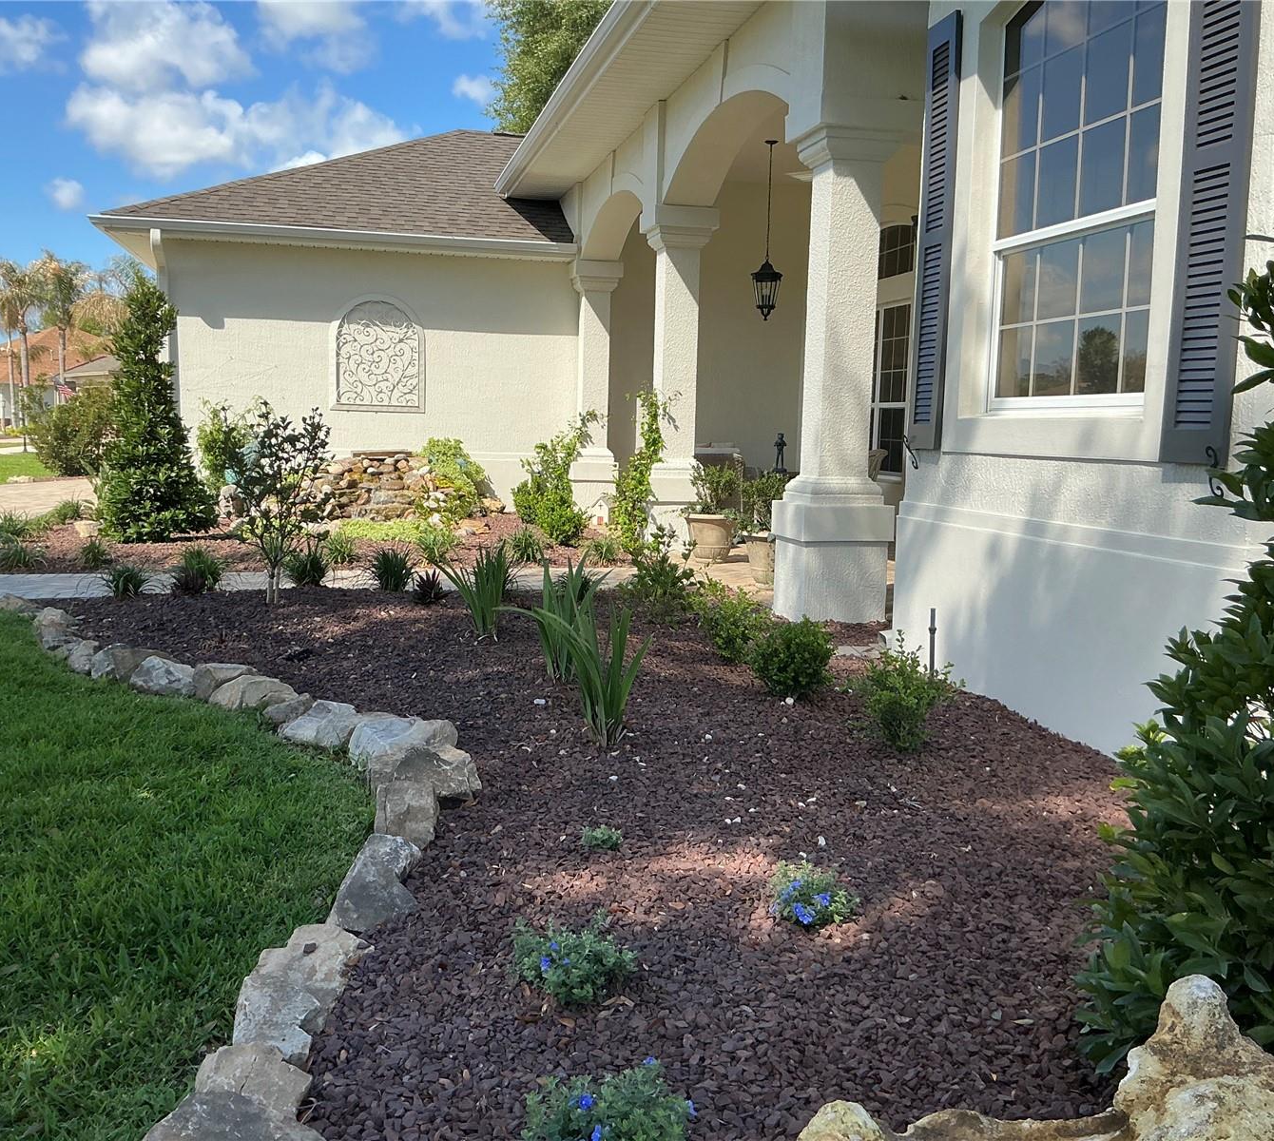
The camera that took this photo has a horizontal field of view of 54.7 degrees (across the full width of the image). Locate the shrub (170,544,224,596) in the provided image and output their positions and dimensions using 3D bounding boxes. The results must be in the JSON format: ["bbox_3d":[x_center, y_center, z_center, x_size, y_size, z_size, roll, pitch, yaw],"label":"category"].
[{"bbox_3d":[-2.952,-0.010,8.271,0.333,0.309,0.358,0,7,-14],"label":"shrub"}]

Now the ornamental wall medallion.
[{"bbox_3d":[-2.737,-2.285,12.999,0.940,1.190,0.060,0,7,-14],"label":"ornamental wall medallion"}]

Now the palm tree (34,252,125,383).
[{"bbox_3d":[-27.890,-11.387,61.245,4.400,9.100,4.400,0,7,-14],"label":"palm tree"}]

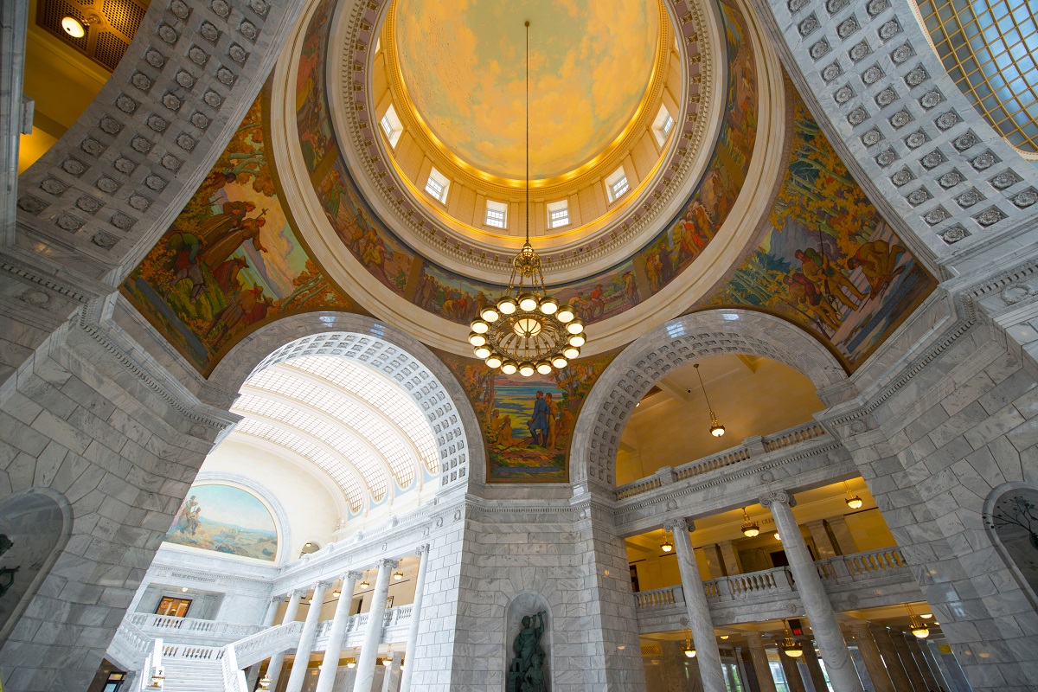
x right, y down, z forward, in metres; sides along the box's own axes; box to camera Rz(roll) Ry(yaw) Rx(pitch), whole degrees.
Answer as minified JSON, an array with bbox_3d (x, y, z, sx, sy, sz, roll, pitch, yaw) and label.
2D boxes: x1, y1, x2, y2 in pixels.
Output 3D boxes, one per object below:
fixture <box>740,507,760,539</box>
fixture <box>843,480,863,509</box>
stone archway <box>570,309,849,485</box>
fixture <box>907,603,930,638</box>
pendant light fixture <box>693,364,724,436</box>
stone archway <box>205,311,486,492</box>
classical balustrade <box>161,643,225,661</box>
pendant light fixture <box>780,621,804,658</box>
[{"bbox_3d":[12.216,9.382,21.449,0.880,1.530,0.880,33,-50,-32],"label":"fixture"},{"bbox_3d":[15.298,6.823,18.579,0.730,1.358,0.730,33,-50,-32],"label":"fixture"},{"bbox_3d":[8.913,2.538,22.716,2.704,7.411,14.407,33,-50,-32],"label":"stone archway"},{"bbox_3d":[15.080,10.499,15.341,0.720,1.035,0.720,33,-50,-32],"label":"fixture"},{"bbox_3d":[12.312,3.415,26.434,0.870,5.422,0.870,33,-50,-32],"label":"pendant light fixture"},{"bbox_3d":[-8.087,2.634,22.993,14.427,7.421,2.704,33,-50,-32],"label":"stone archway"},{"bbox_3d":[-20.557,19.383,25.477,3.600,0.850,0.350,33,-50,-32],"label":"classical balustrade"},{"bbox_3d":[12.209,13.224,18.217,0.870,1.375,0.870,33,-50,-32],"label":"pendant light fixture"}]

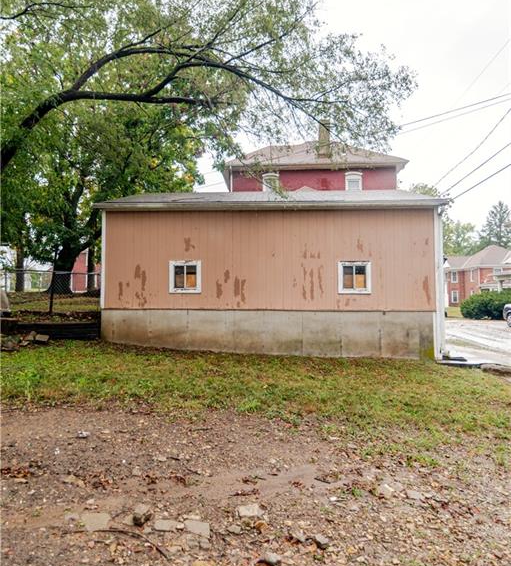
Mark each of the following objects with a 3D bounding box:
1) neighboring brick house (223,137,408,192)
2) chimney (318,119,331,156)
[{"bbox_3d":[3.700,-3.900,28.900,10.200,11.000,11.000,0,-3,4],"label":"neighboring brick house"},{"bbox_3d":[4.050,-8.500,25.000,0.660,2.200,0.660,0,-3,4],"label":"chimney"}]

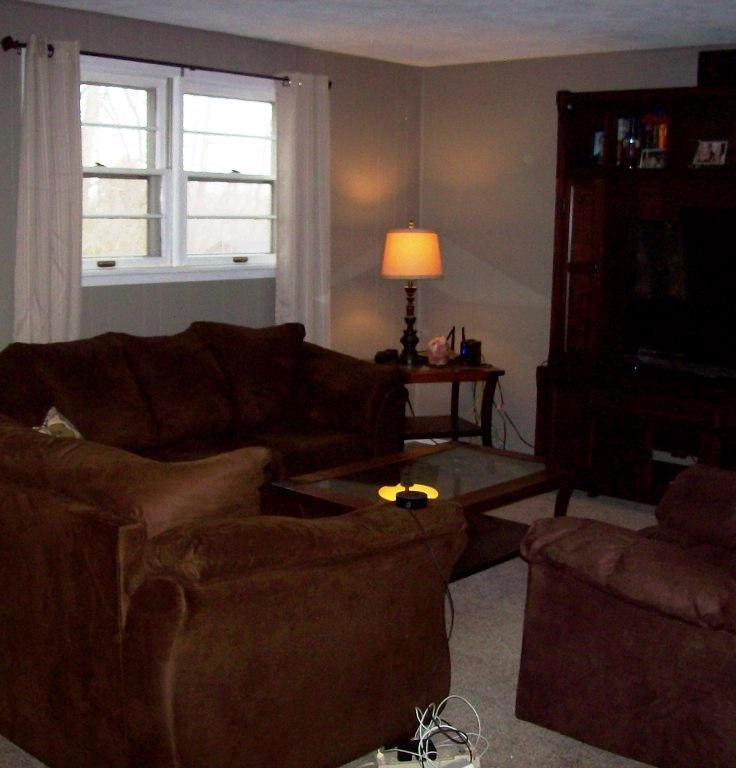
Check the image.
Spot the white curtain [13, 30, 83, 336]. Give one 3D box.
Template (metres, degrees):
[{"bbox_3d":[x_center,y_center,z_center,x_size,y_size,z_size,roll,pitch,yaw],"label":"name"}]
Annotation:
[{"bbox_3d":[-1.457,-0.613,4.941,0.090,1.900,0.340,10,13,41],"label":"white curtain"}]

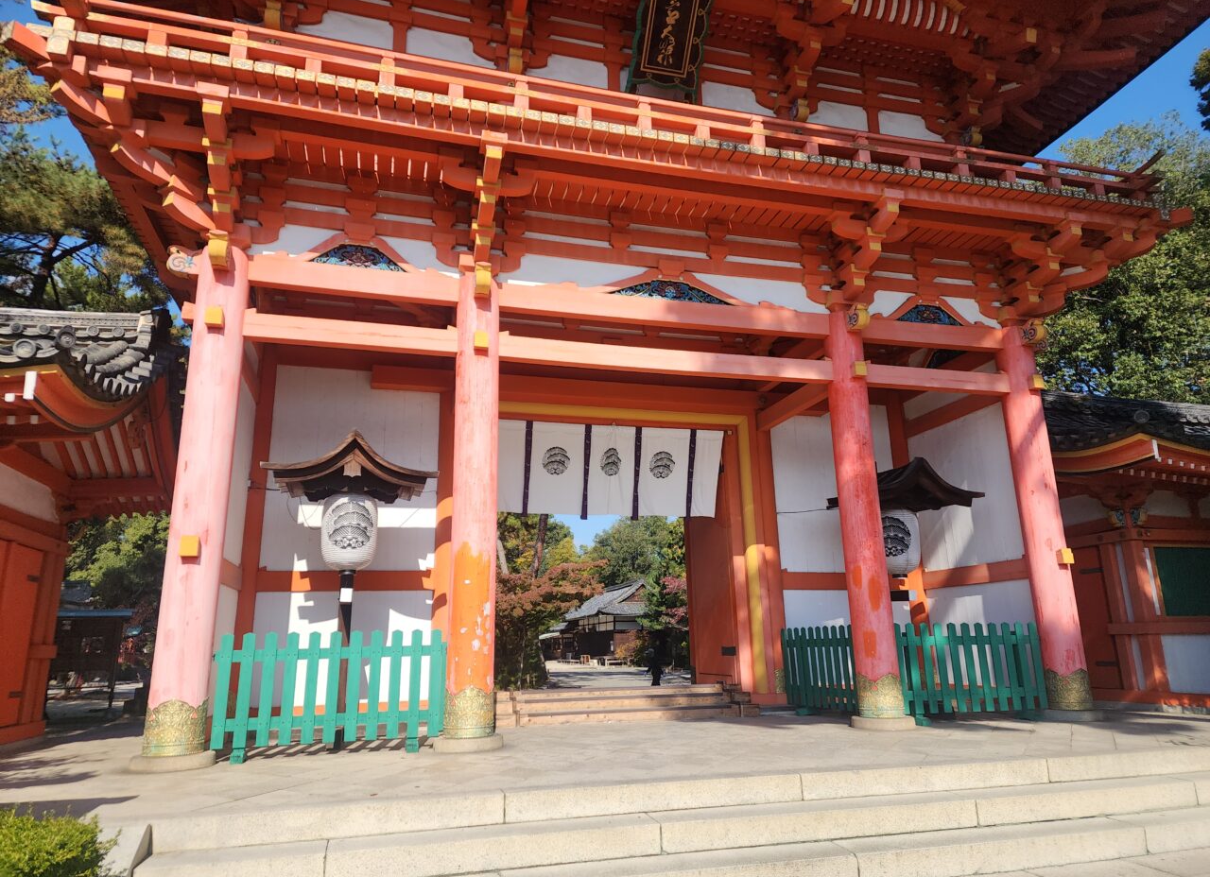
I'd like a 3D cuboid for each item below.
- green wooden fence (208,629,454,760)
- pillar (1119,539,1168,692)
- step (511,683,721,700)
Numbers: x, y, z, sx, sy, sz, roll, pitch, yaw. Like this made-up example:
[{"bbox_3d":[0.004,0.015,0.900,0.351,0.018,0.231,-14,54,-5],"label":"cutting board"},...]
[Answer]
[{"bbox_3d":[-2.647,2.504,7.894,2.227,1.164,0.275,3,-15,-15],"label":"green wooden fence"},{"bbox_3d":[7.111,2.294,10.635,0.240,2.026,0.240,3,-15,-15],"label":"pillar"},{"bbox_3d":[0.144,3.342,10.584,2.803,0.110,0.384,3,-15,-15],"label":"step"}]

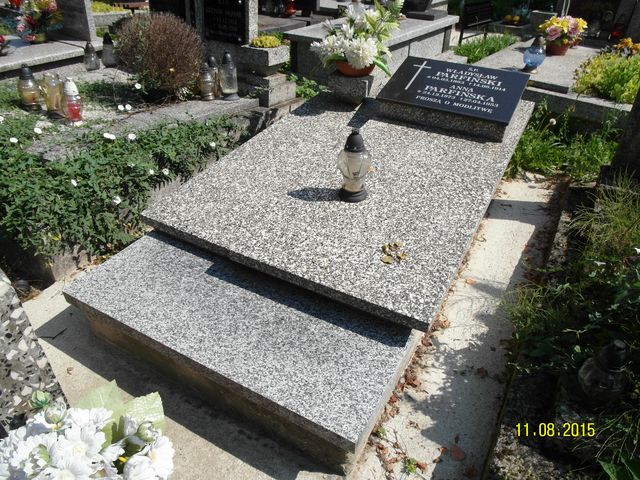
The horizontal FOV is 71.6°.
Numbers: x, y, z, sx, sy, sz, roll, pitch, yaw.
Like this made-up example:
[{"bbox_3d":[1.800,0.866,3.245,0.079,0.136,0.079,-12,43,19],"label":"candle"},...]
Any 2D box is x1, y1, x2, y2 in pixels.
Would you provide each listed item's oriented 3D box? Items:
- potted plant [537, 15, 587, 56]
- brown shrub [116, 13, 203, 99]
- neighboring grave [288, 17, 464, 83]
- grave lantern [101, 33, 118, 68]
[{"bbox_3d":[2.003,-1.710,3.675,0.390,0.310,0.360,18,37,24],"label":"potted plant"},{"bbox_3d":[-1.040,-1.241,2.890,0.560,0.460,0.540,18,37,24],"label":"brown shrub"},{"bbox_3d":[0.562,-1.825,4.227,0.860,0.400,2.120,18,37,24],"label":"neighboring grave"},{"bbox_3d":[-1.598,-1.435,3.360,0.127,0.232,0.127,19,41,23],"label":"grave lantern"}]

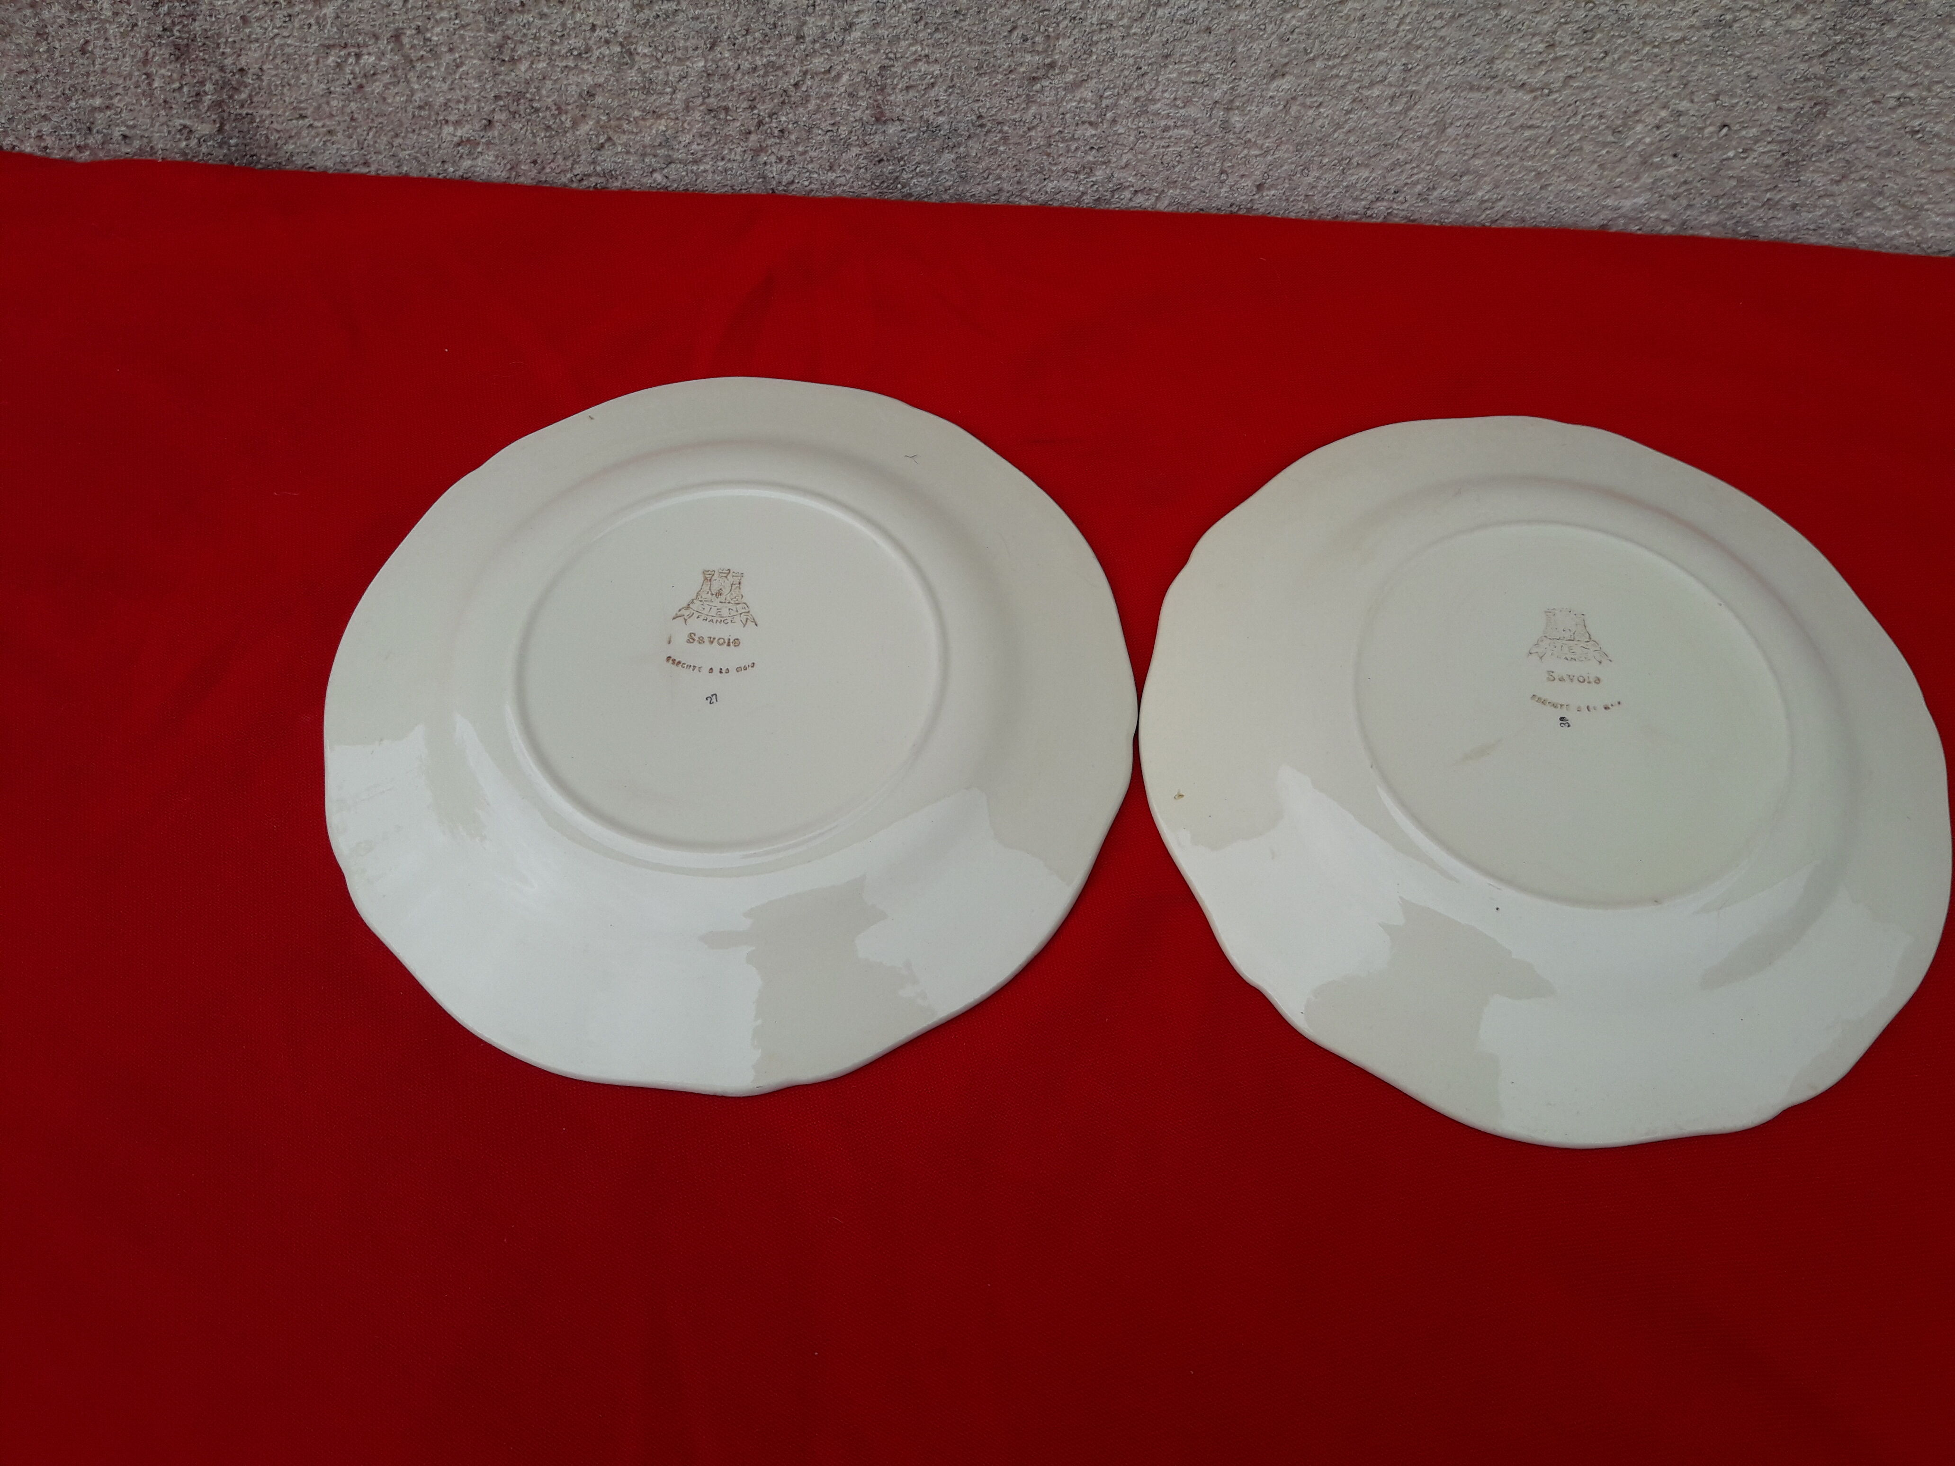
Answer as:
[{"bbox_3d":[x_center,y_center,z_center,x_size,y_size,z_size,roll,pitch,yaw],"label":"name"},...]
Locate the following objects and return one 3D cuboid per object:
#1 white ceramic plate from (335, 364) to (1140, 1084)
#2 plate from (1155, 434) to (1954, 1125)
[{"bbox_3d":[-0.076,-0.018,0.481,0.251,0.025,0.251,1,63,-1],"label":"white ceramic plate"},{"bbox_3d":[0.176,-0.004,0.479,0.251,0.025,0.251,1,63,-1],"label":"plate"}]

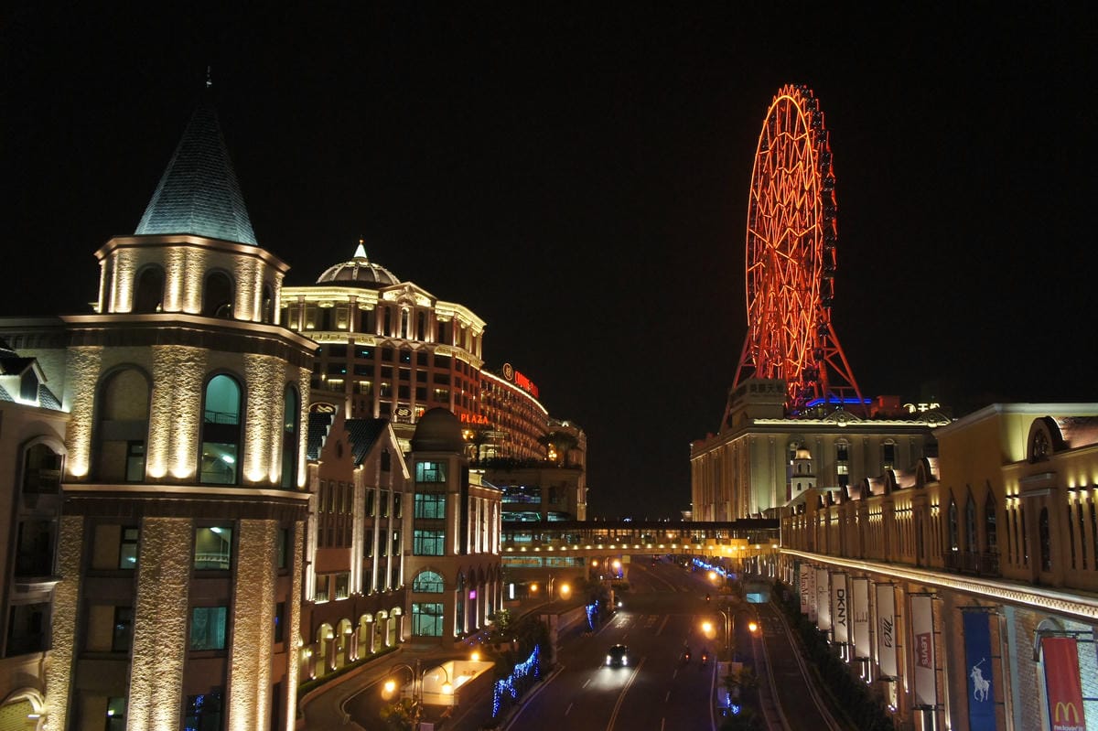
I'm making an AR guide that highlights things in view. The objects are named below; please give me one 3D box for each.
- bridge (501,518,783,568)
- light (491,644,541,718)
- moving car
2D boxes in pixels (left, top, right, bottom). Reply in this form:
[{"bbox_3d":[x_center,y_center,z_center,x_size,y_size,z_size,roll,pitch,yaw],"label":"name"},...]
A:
[{"bbox_3d":[13.692,26.958,156.000,44.500,6.200,5.500,0,-9,4],"label":"bridge"},{"bbox_3d":[-1.848,19.668,63.075,1.300,2.400,14.000,-1,-9,8],"label":"light"},{"bbox_3d":[5.589,22.955,79.763,1.720,1.550,4.400,-1,-9,9],"label":"moving car"}]

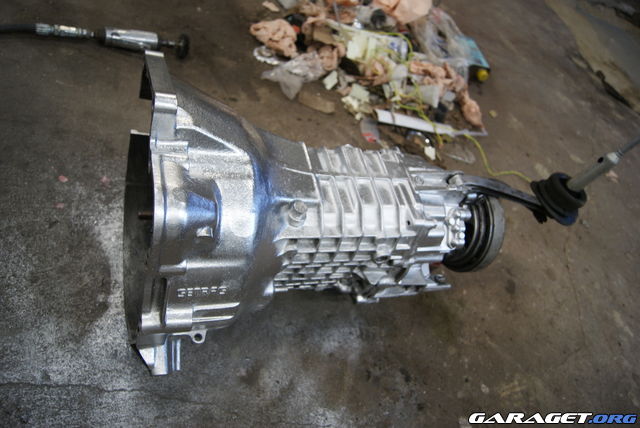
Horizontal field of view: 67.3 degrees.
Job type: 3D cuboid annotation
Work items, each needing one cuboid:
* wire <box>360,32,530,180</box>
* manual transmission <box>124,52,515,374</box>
[{"bbox_3d":[0.319,-0.305,1.366,0.297,0.080,0.655,-23,66,-38],"label":"wire"},{"bbox_3d":[0.035,0.018,0.756,0.610,0.400,0.400,3,52,-27],"label":"manual transmission"}]

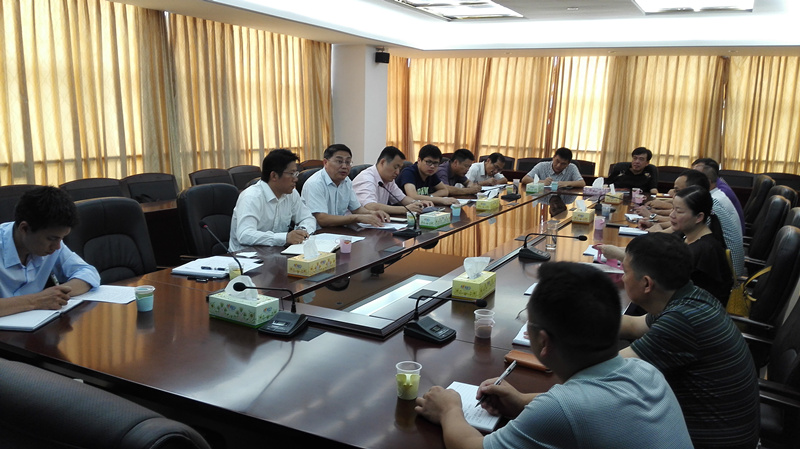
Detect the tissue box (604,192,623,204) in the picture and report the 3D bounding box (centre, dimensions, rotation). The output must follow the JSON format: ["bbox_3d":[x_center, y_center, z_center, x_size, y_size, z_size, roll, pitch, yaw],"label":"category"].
[{"bbox_3d":[1.866,-0.227,5.161,0.115,0.072,0.220,6,12,27],"label":"tissue box"}]

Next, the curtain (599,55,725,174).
[{"bbox_3d":[3.639,-1.158,8.406,1.586,2.368,0.150,7,12,28],"label":"curtain"}]

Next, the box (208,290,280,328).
[{"bbox_3d":[-0.579,0.310,2.203,0.231,0.076,0.121,7,12,28],"label":"box"}]

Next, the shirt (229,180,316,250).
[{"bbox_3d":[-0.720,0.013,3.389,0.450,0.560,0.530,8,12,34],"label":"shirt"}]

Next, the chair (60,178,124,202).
[{"bbox_3d":[-2.580,0.060,5.333,0.600,0.960,0.580,7,12,28],"label":"chair"}]

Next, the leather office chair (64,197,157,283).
[{"bbox_3d":[-1.346,0.429,3.104,0.700,1.110,0.640,8,13,33],"label":"leather office chair"}]

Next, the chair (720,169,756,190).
[{"bbox_3d":[4.088,-0.213,7.444,0.580,0.960,0.600,7,12,28],"label":"chair"}]

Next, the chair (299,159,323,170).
[{"bbox_3d":[-1.085,-0.417,7.972,0.600,0.960,0.580,7,12,28],"label":"chair"}]

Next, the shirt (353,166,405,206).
[{"bbox_3d":[-0.181,-0.171,4.446,0.420,0.550,0.520,8,12,34],"label":"shirt"}]

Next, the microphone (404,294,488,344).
[{"bbox_3d":[0.162,0.328,2.039,0.278,0.137,0.110,7,12,28],"label":"microphone"}]

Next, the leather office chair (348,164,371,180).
[{"bbox_3d":[-0.096,0.046,4.939,0.680,1.060,0.620,6,11,26],"label":"leather office chair"}]

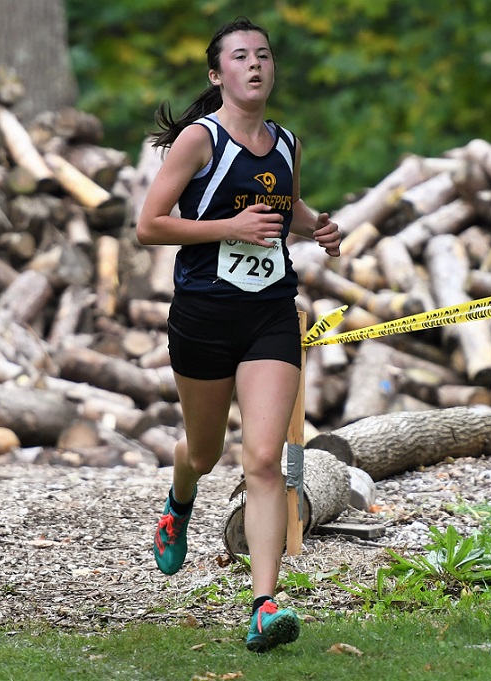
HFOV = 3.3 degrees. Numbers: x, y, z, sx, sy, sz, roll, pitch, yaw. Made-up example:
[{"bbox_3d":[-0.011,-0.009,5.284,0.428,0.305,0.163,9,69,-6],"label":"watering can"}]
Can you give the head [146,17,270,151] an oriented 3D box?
[{"bbox_3d":[-0.080,-0.643,21.220,0.240,0.320,0.280,-1,2,-20],"label":"head"}]

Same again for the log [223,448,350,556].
[{"bbox_3d":[0.128,0.487,25.400,0.255,0.255,1.350,0,2,6],"label":"log"}]

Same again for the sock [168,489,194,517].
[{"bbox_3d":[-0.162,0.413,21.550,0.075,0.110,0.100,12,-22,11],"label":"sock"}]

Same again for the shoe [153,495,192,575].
[{"bbox_3d":[-0.182,0.484,21.550,0.090,0.250,0.100,15,-1,18],"label":"shoe"}]

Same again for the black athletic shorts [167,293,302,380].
[{"bbox_3d":[-0.027,-0.015,21.200,0.335,0.235,0.250,-1,2,-15],"label":"black athletic shorts"}]

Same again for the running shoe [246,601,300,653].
[{"bbox_3d":[0.064,0.704,20.950,0.090,0.100,0.250,0,-17,-28],"label":"running shoe"}]

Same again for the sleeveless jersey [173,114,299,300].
[{"bbox_3d":[-0.022,-0.331,21.200,0.340,0.465,0.240,-1,6,-28],"label":"sleeveless jersey"}]

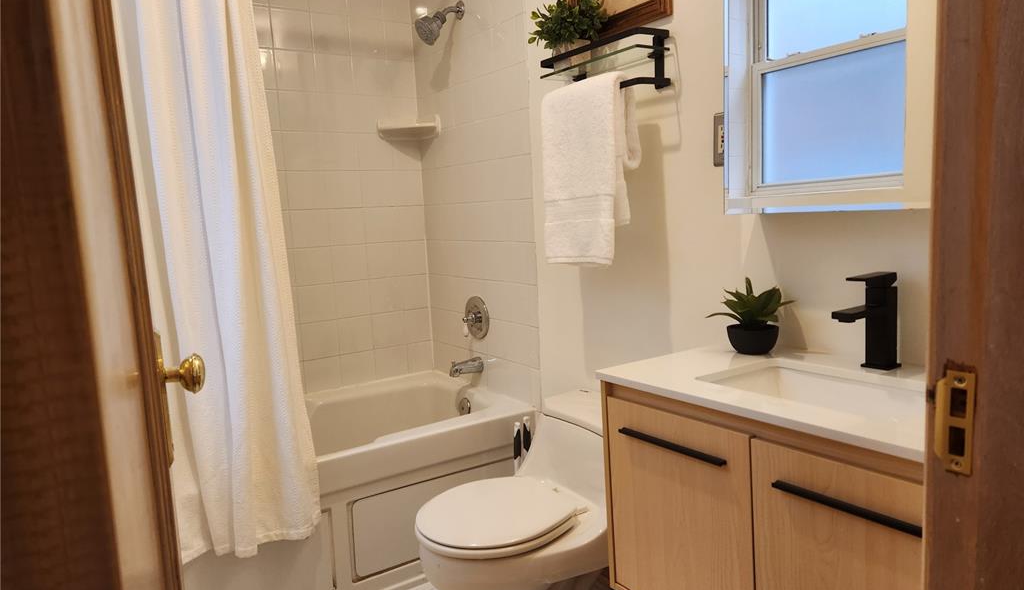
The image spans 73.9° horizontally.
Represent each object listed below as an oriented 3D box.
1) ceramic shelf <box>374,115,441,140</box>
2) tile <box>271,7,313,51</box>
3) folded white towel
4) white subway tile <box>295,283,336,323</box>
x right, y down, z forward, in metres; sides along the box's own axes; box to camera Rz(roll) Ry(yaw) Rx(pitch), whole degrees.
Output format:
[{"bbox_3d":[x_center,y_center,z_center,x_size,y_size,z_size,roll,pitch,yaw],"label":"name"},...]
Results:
[{"bbox_3d":[-0.424,-0.713,2.917,0.260,0.082,0.132,-1,7,11],"label":"ceramic shelf"},{"bbox_3d":[-0.854,-1.030,2.646,0.153,0.153,0.009,-8,9,-35],"label":"tile"},{"bbox_3d":[0.230,-0.353,2.002,0.115,0.518,0.310,-8,9,-35],"label":"folded white towel"},{"bbox_3d":[-0.800,0.039,2.787,0.153,0.152,0.010,-8,9,-35],"label":"white subway tile"}]

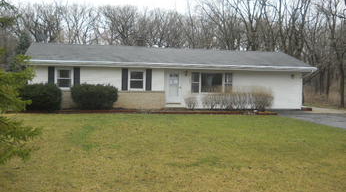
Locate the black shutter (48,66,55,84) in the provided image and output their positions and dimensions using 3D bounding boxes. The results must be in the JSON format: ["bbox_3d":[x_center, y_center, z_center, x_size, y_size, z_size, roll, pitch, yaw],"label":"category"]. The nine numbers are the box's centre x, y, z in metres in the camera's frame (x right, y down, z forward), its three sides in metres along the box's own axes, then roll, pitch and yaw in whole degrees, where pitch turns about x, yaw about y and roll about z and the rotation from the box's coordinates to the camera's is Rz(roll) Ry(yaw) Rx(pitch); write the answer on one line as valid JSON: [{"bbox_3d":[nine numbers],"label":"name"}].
[{"bbox_3d":[-7.314,-1.062,22.208,0.343,1.379,0.040,0,2,-13],"label":"black shutter"}]

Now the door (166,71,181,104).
[{"bbox_3d":[0.028,-0.577,23.989,0.906,2.060,0.070,0,2,-13],"label":"door"}]

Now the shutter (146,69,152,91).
[{"bbox_3d":[-1.544,-1.041,23.564,0.367,1.380,0.040,0,2,-13],"label":"shutter"}]

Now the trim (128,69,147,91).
[{"bbox_3d":[-2.277,-1.018,23.403,1.111,1.377,0.080,0,2,-13],"label":"trim"}]

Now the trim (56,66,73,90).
[{"bbox_3d":[-6.579,-1.038,22.391,1.104,1.396,0.080,0,2,-13],"label":"trim"}]

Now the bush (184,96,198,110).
[{"bbox_3d":[1.155,0.414,23.565,0.940,0.828,0.800,0,2,-13],"label":"bush"}]

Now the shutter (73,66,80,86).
[{"bbox_3d":[-5.852,-1.063,22.551,0.348,1.382,0.040,0,2,-13],"label":"shutter"}]

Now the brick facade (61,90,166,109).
[{"bbox_3d":[-4.004,0.234,23.005,7.168,1.087,0.130,0,2,-13],"label":"brick facade"}]

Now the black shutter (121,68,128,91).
[{"bbox_3d":[-3.020,-1.048,23.217,0.369,1.379,0.040,0,2,-13],"label":"black shutter"}]

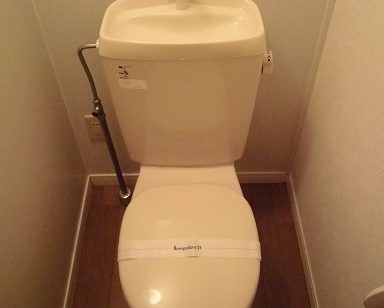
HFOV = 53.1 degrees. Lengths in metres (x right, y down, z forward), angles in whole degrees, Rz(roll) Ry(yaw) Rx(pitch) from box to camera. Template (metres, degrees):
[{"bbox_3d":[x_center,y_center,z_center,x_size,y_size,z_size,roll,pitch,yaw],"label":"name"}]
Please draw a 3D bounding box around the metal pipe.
[{"bbox_3d":[-0.275,-0.047,1.289,0.070,0.719,0.050,-1,47,0],"label":"metal pipe"}]

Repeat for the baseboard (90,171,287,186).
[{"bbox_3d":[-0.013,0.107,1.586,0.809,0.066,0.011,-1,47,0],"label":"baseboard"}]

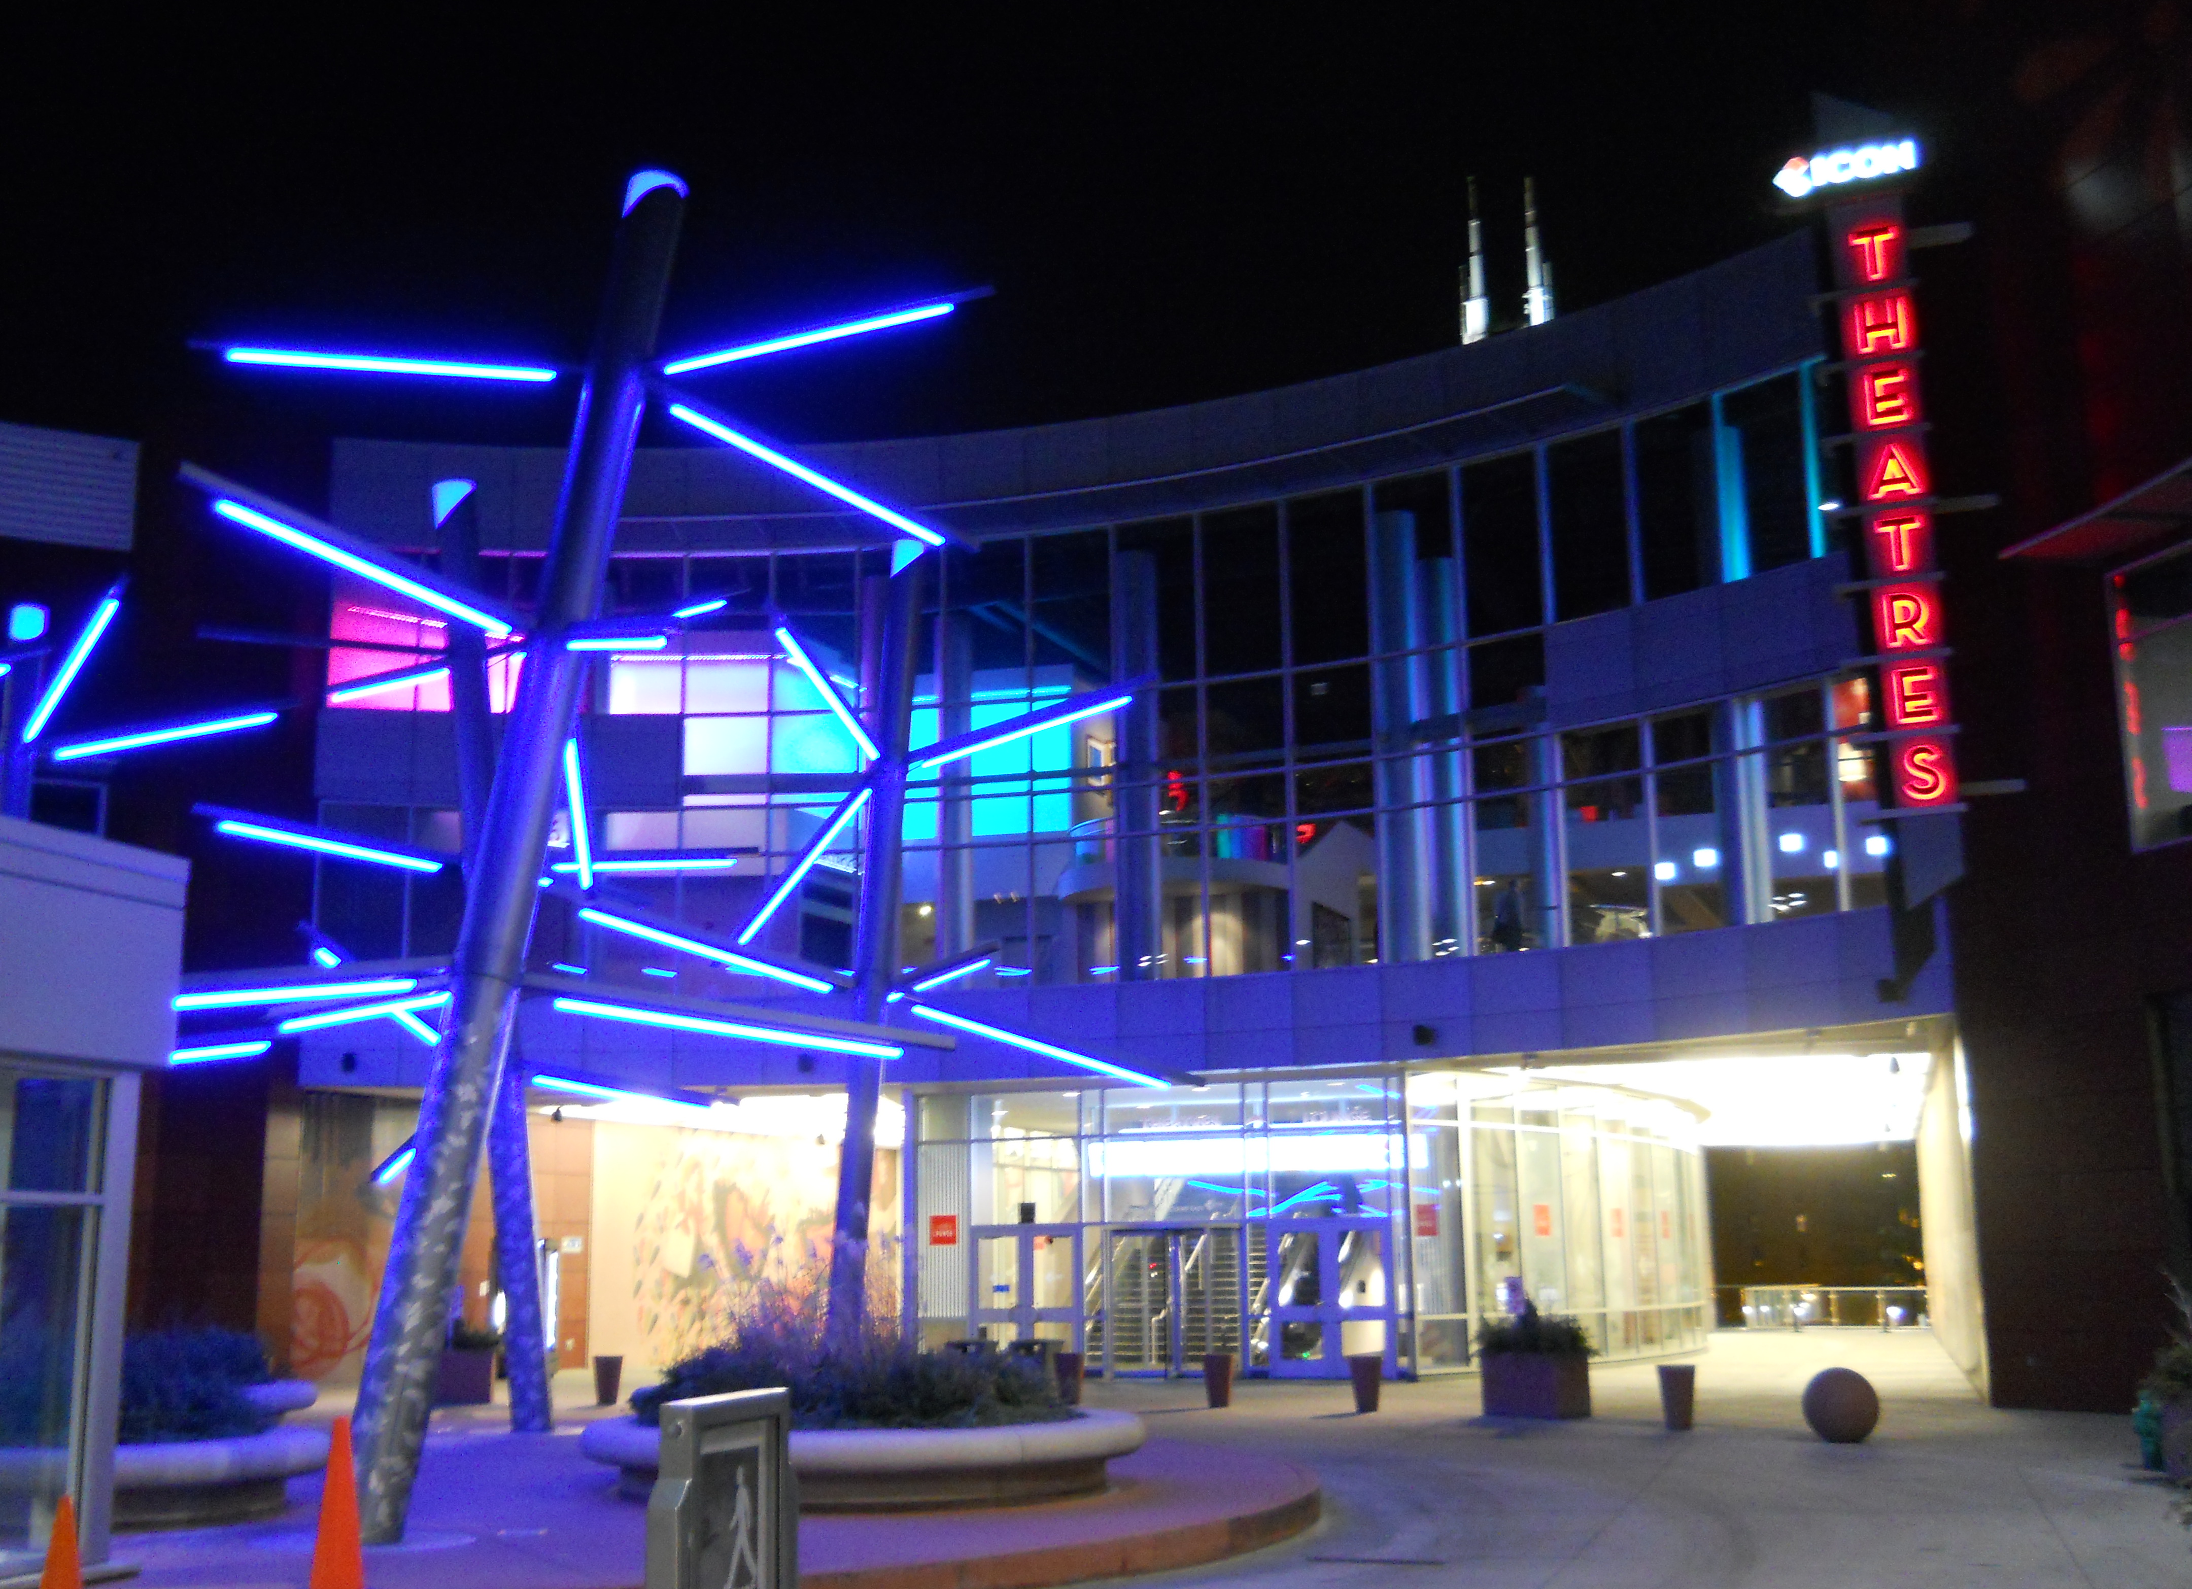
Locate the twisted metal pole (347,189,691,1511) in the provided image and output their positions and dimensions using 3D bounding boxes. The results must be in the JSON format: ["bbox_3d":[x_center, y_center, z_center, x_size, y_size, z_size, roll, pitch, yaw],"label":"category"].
[{"bbox_3d":[-3.873,0.128,15.846,0.460,9.450,0.460,9,-13,0],"label":"twisted metal pole"}]

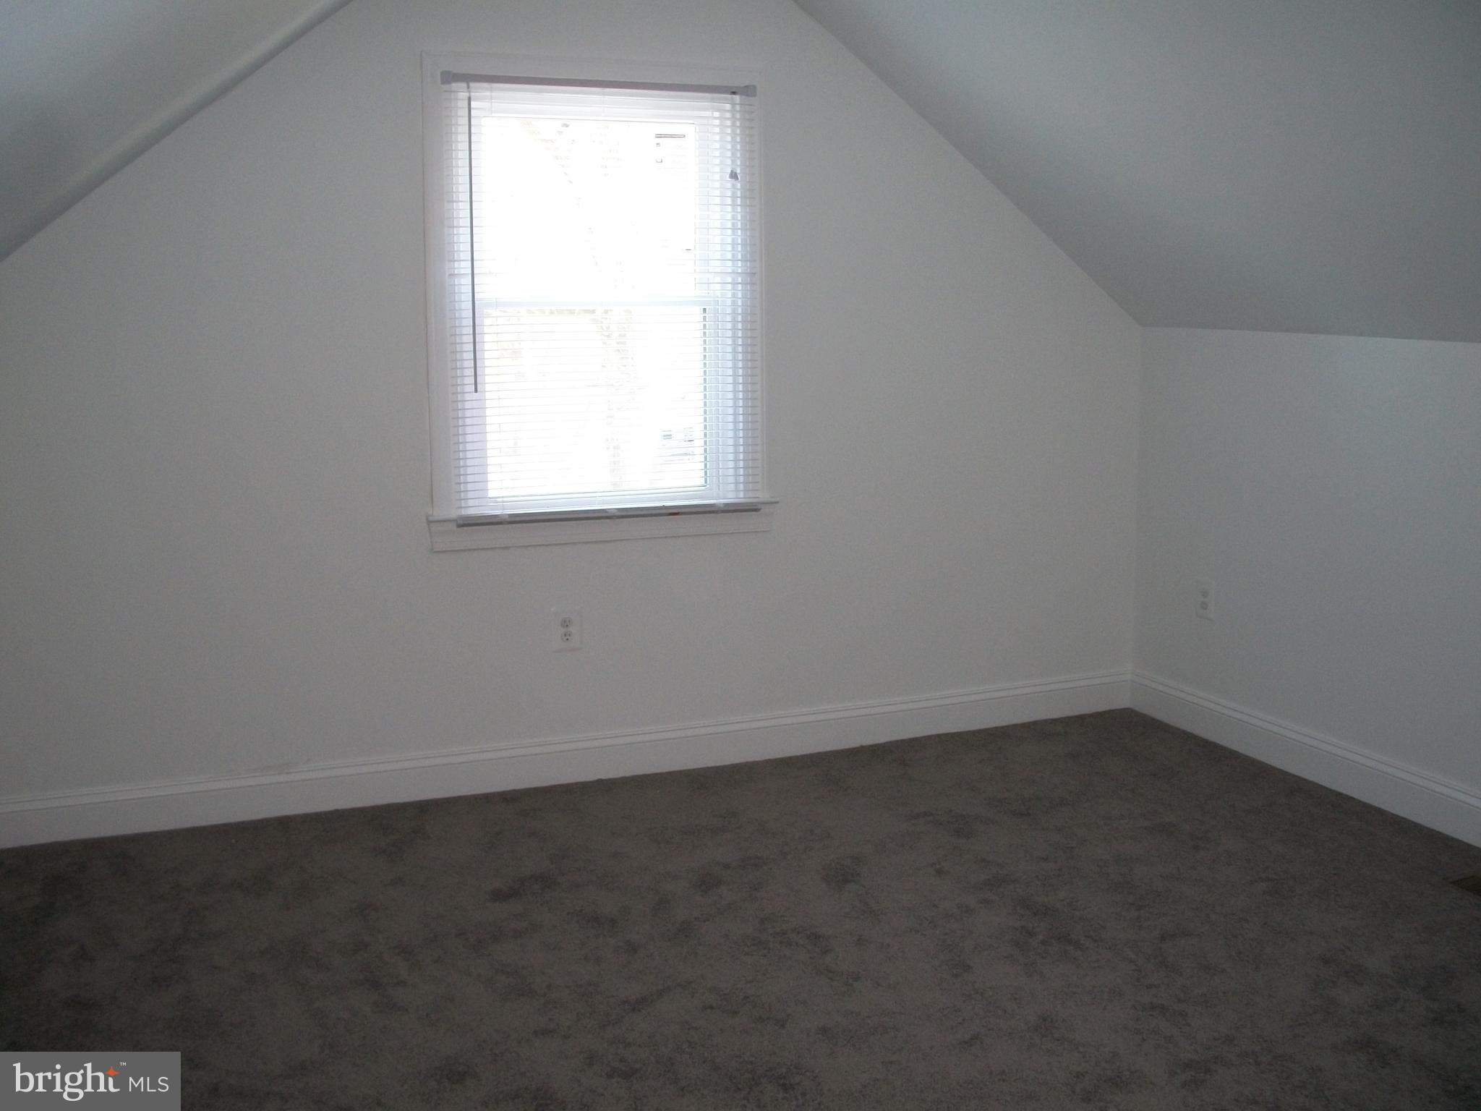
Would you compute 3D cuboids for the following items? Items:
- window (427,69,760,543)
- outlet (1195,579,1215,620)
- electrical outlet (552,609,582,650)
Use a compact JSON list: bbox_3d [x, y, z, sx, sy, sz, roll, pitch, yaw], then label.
[{"bbox_3d":[-0.370,-0.667,4.048,0.955,1.245,0.100,-4,10,-21],"label":"window"},{"bbox_3d":[1.401,0.134,4.512,0.012,0.118,0.077,-4,10,-21],"label":"outlet"},{"bbox_3d":[-0.479,0.206,4.142,0.078,0.119,0.012,-4,10,-21],"label":"electrical outlet"}]

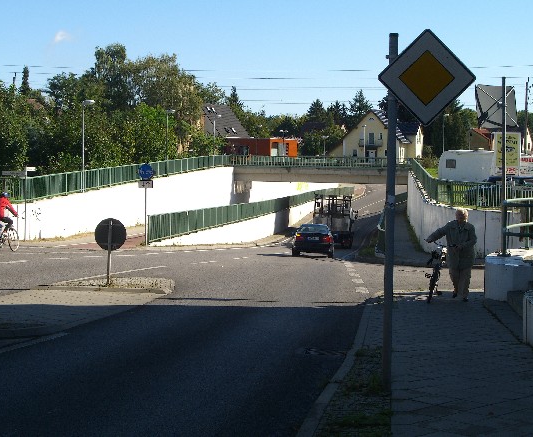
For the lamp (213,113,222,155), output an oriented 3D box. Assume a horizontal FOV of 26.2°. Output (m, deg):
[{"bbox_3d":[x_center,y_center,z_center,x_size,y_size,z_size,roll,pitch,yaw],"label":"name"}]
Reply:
[{"bbox_3d":[-4.680,-7.400,110.000,0.700,5.050,0.250,0,0,6],"label":"lamp"}]

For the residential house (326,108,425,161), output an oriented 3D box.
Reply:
[{"bbox_3d":[18.000,-13.100,189.500,13.200,8.800,11.000,1,0,17],"label":"residential house"}]

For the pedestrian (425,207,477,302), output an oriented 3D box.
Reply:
[{"bbox_3d":[3.410,0.660,21.100,0.930,1.700,1.750,0,0,7],"label":"pedestrian"}]

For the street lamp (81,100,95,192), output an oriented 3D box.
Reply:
[{"bbox_3d":[-9.840,-3.990,63.500,0.750,5.100,0.250,0,0,6],"label":"street lamp"}]

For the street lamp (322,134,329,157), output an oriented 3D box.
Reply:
[{"bbox_3d":[9.900,-11.700,190.000,1.250,4.700,0.300,0,0,0],"label":"street lamp"}]

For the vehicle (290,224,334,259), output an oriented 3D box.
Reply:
[{"bbox_3d":[2.150,0.980,51.000,1.760,1.430,4.500,0,0,2],"label":"vehicle"}]

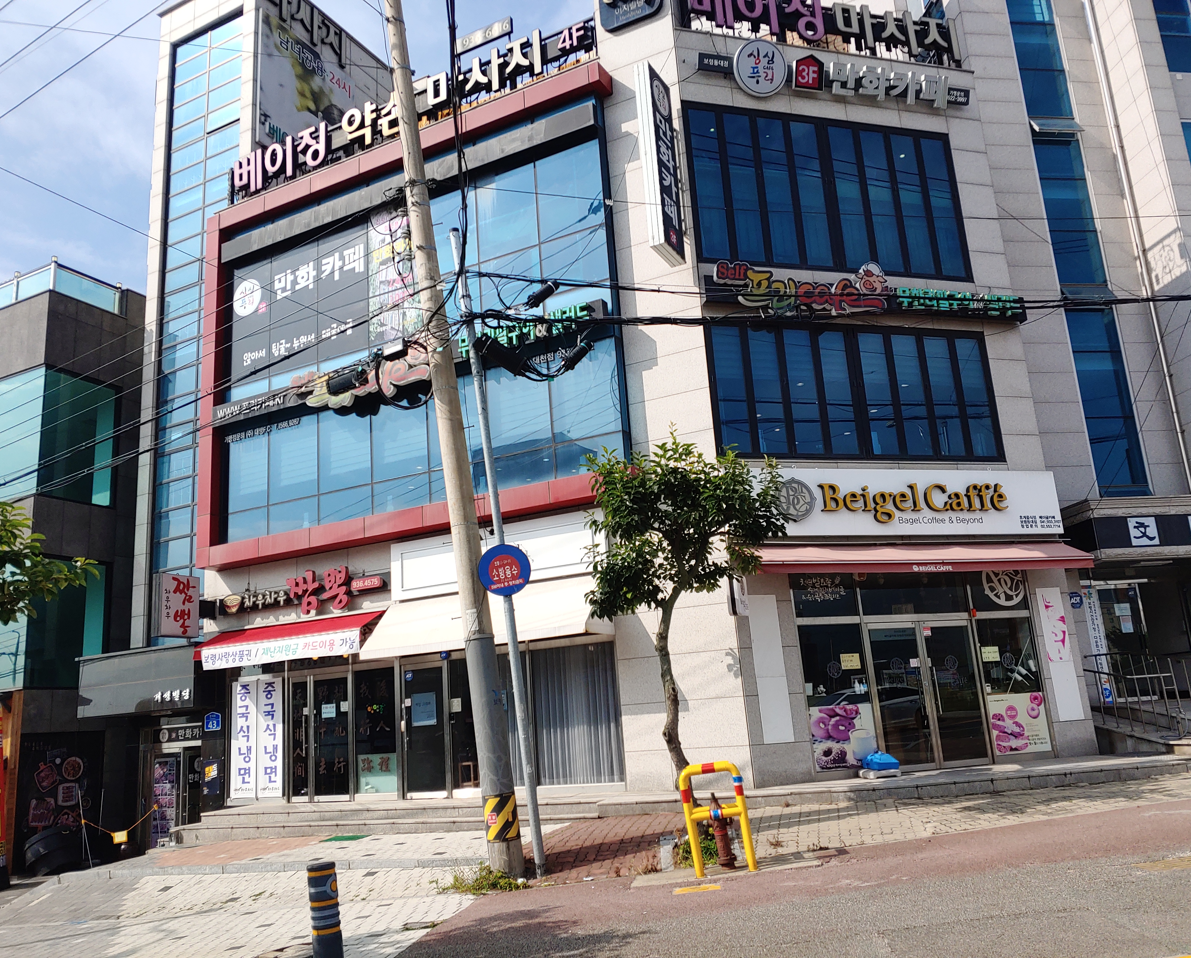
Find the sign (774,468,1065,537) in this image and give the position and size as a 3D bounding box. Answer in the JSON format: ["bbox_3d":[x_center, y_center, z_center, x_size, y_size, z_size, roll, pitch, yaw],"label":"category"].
[{"bbox_3d":[4.783,0.384,14.239,5.640,1.020,0.200,0,-15,-16],"label":"sign"}]

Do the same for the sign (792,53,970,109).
[{"bbox_3d":[5.078,-6.898,16.231,3.580,0.740,0.220,0,-15,-16],"label":"sign"}]

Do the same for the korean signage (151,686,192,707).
[{"bbox_3d":[-7.836,4.029,17.061,1.047,0.285,0.071,-11,-16,25],"label":"korean signage"}]

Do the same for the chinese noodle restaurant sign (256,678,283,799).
[{"bbox_3d":[-5.715,4.537,16.205,0.570,2.010,0.030,-11,-16,25],"label":"chinese noodle restaurant sign"}]

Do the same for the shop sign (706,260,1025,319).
[{"bbox_3d":[4.393,-2.954,14.676,5.774,0.793,0.366,0,-15,-16],"label":"shop sign"}]

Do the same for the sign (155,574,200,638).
[{"bbox_3d":[-7.668,2.343,16.875,0.264,1.108,0.834,-11,-16,25],"label":"sign"}]

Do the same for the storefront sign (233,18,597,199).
[{"bbox_3d":[-3.792,-6.902,17.531,8.520,1.110,0.350,-11,-16,25],"label":"storefront sign"}]

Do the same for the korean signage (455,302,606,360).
[{"bbox_3d":[-1.107,-2.241,14.739,2.775,0.579,0.274,-11,-16,25],"label":"korean signage"}]

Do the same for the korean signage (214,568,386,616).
[{"bbox_3d":[-5.203,2.036,16.344,4.005,0.712,0.295,-11,-16,25],"label":"korean signage"}]

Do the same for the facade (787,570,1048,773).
[{"bbox_3d":[4.845,2.731,13.595,4.056,2.928,0.163,0,-15,-16],"label":"facade"}]

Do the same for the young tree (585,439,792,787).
[{"bbox_3d":[1.043,1.724,10.568,2.186,4.524,2.135,-4,-14,0],"label":"young tree"}]

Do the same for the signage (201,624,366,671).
[{"bbox_3d":[-5.384,2.912,15.639,3.639,0.366,0.081,-11,-16,25],"label":"signage"}]

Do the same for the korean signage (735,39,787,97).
[{"bbox_3d":[2.767,-6.885,15.512,1.020,1.040,0.160,0,-15,-16],"label":"korean signage"}]

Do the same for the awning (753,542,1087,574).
[{"bbox_3d":[4.825,1.163,13.577,5.642,0.508,0.569,0,-15,-16],"label":"awning"}]

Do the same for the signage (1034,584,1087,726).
[{"bbox_3d":[7.250,2.726,14.399,0.460,2.050,0.050,0,-15,-16],"label":"signage"}]

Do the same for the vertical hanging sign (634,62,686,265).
[{"bbox_3d":[1.010,-4.890,14.343,0.242,3.110,0.793,-11,-16,27],"label":"vertical hanging sign"}]

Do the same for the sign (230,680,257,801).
[{"bbox_3d":[-6.281,4.649,16.470,0.580,2.020,0.030,-11,-16,25],"label":"sign"}]

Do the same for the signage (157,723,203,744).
[{"bbox_3d":[-8.398,5.148,18.704,1.423,0.356,0.102,-11,-16,25],"label":"signage"}]

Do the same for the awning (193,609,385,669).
[{"bbox_3d":[-5.406,2.824,16.096,3.870,0.690,0.630,-11,-16,25],"label":"awning"}]

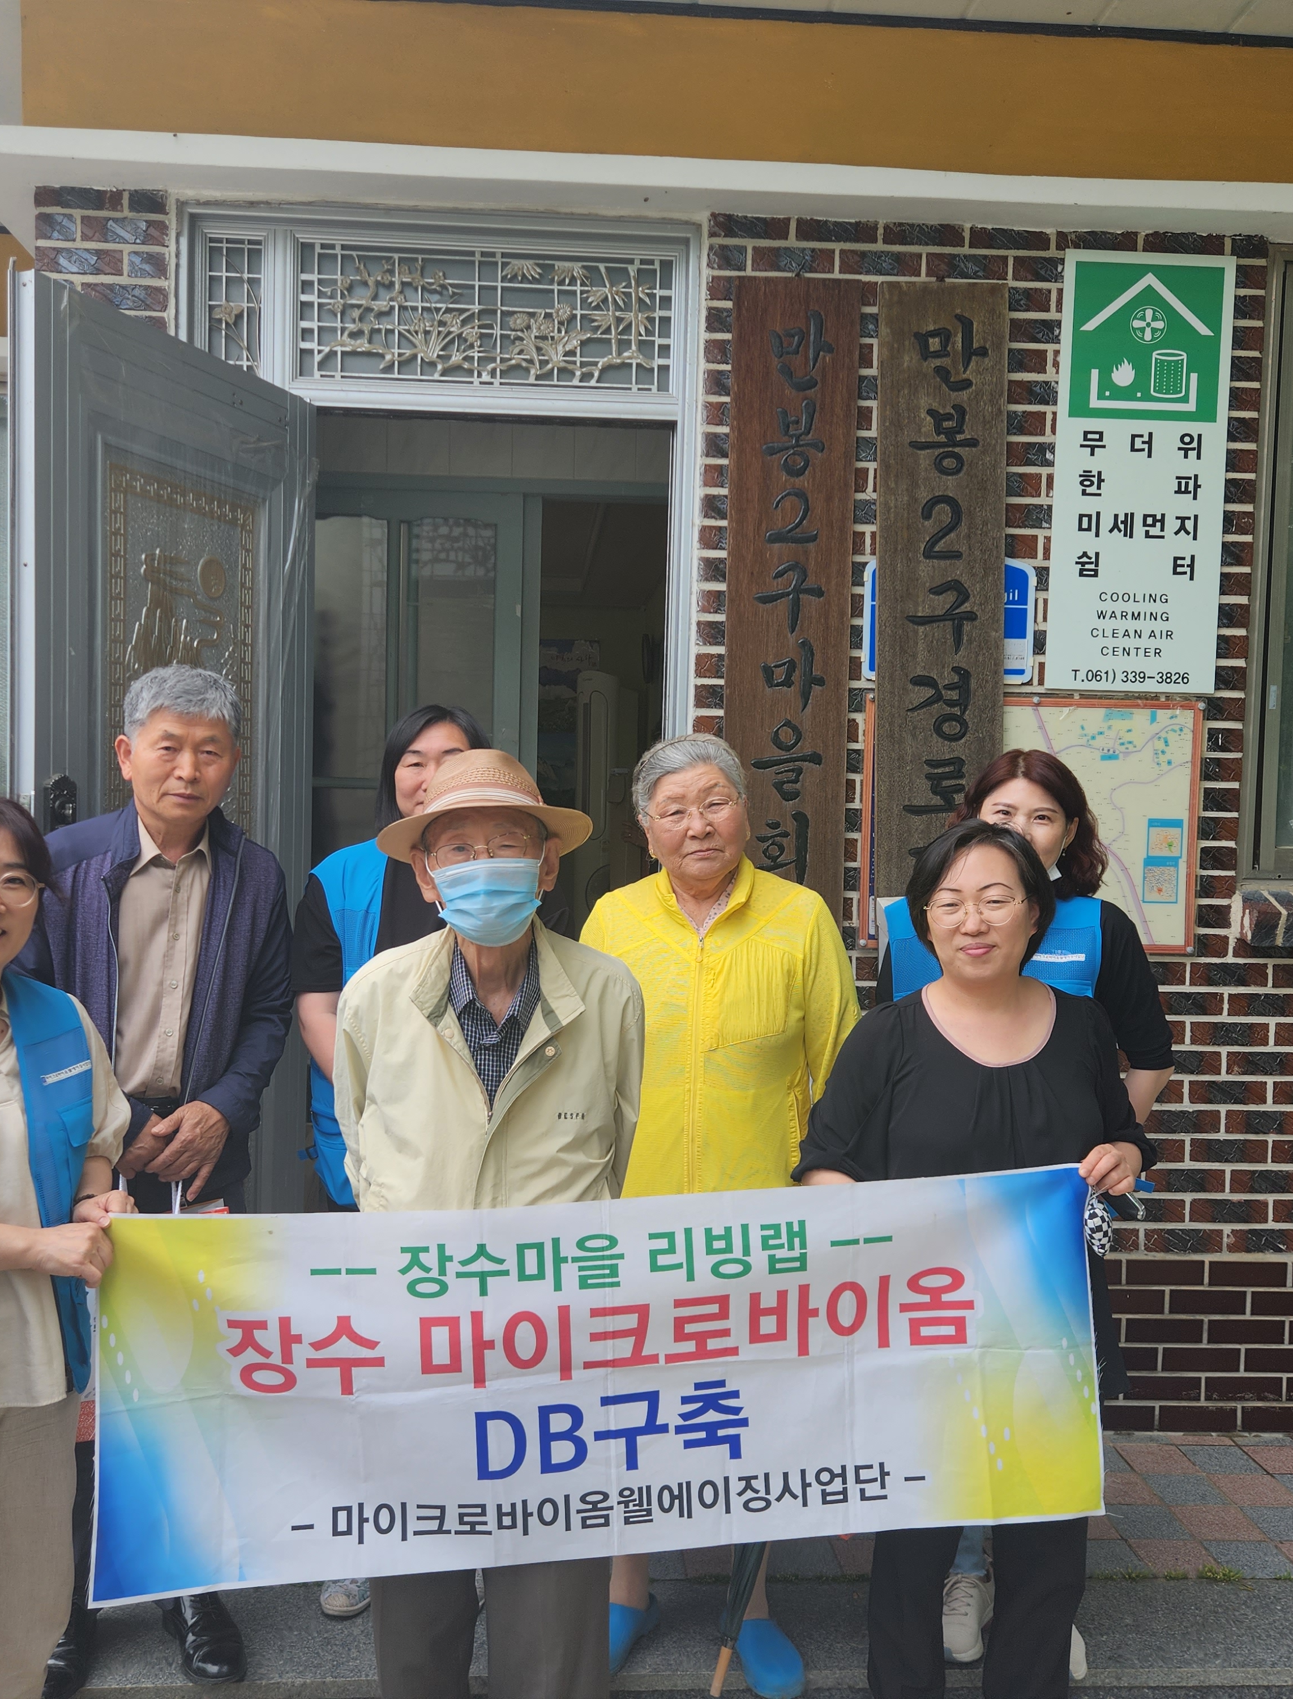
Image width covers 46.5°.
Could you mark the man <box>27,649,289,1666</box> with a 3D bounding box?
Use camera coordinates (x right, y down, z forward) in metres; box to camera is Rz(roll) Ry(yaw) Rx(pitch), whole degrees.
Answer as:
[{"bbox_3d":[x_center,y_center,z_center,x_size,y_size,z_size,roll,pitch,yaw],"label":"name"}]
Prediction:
[{"bbox_3d":[-0.834,0.541,2.593,0.480,1.710,0.380,1,3,-11],"label":"man"}]

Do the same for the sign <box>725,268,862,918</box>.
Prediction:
[{"bbox_3d":[0.324,-0.458,3.418,0.281,1.623,0.045,1,3,-3],"label":"sign"}]

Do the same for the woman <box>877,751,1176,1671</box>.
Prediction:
[{"bbox_3d":[0.687,0.625,2.740,0.546,1.600,0.360,1,3,-3],"label":"woman"}]

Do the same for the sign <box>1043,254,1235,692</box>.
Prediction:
[{"bbox_3d":[1.134,-0.864,3.470,0.393,0.994,0.030,1,3,-3],"label":"sign"}]

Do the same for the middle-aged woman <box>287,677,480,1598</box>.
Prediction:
[{"bbox_3d":[-0.403,0.565,2.826,0.536,1.660,0.330,1,3,-5],"label":"middle-aged woman"}]

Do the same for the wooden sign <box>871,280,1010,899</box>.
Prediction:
[{"bbox_3d":[0.654,-0.496,3.422,0.286,1.538,0.045,1,3,-3],"label":"wooden sign"}]

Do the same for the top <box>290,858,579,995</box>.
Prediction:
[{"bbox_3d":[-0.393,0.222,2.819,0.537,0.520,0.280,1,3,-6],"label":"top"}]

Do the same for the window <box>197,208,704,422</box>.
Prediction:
[{"bbox_3d":[-0.470,-1.196,3.446,1.133,0.424,0.120,1,3,-3],"label":"window"}]

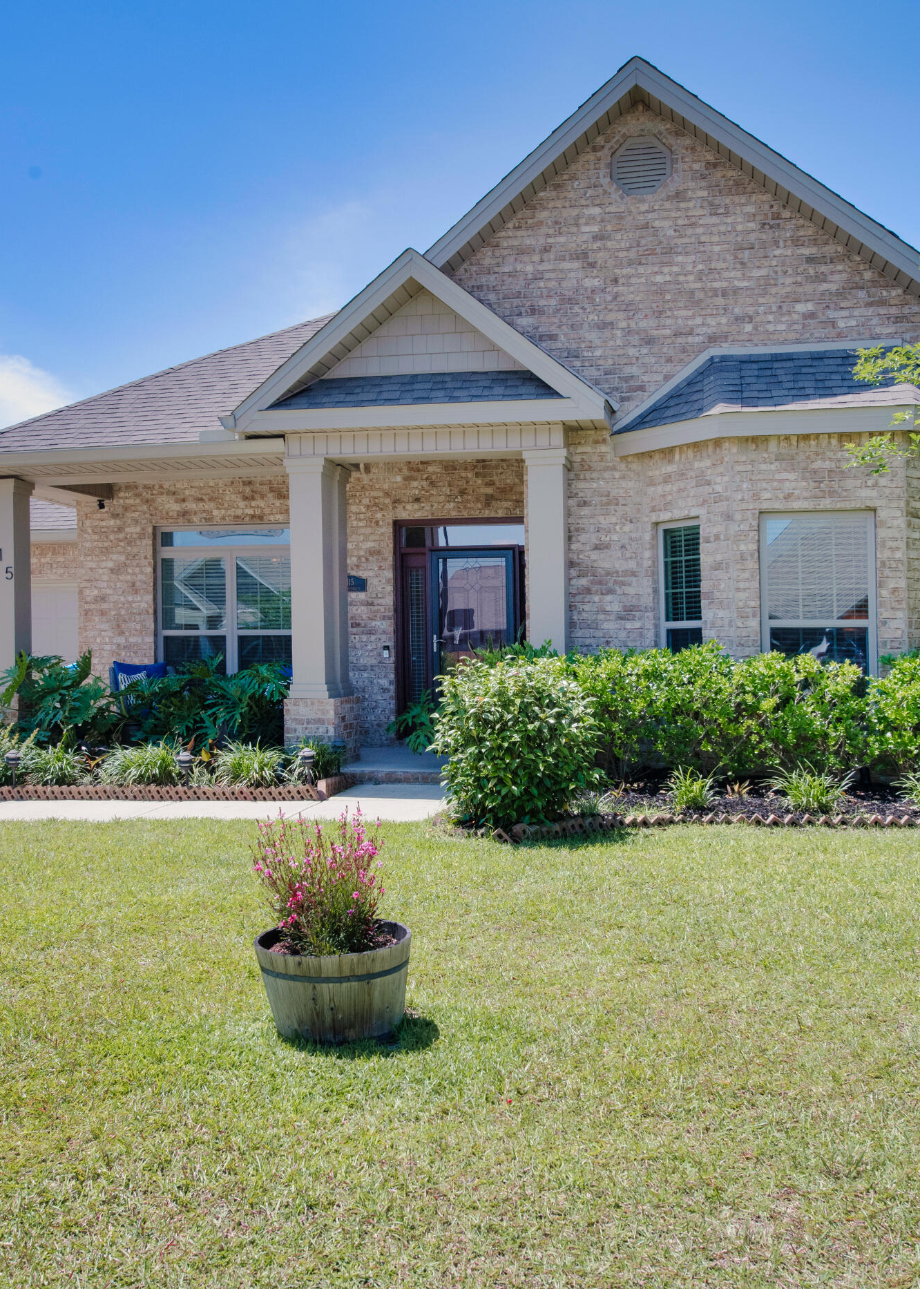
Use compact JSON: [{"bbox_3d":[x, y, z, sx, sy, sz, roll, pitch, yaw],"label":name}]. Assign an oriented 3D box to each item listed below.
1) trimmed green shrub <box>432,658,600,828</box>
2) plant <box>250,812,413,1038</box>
[{"bbox_3d":[0.375,0.649,8.399,1.100,1.100,1.050,-1,0,0],"label":"trimmed green shrub"},{"bbox_3d":[-0.457,0.979,4.348,0.550,0.790,0.550,-1,0,0],"label":"plant"}]

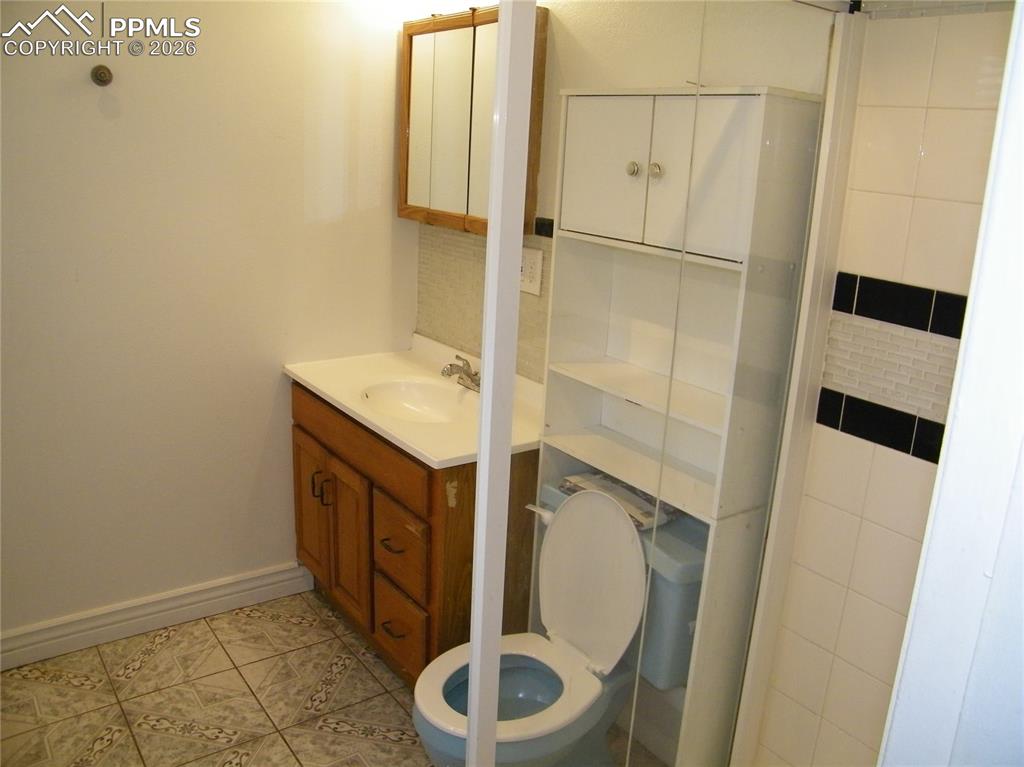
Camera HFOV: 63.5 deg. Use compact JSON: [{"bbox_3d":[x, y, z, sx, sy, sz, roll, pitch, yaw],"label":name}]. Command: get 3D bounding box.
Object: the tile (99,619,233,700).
[{"bbox_3d":[-1.021,0.814,2.448,0.317,0.006,0.317,-8,19,-35],"label":"tile"}]

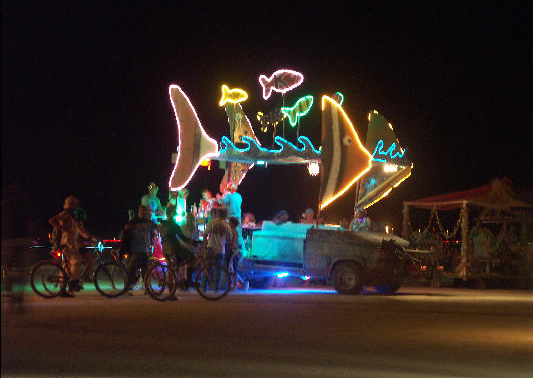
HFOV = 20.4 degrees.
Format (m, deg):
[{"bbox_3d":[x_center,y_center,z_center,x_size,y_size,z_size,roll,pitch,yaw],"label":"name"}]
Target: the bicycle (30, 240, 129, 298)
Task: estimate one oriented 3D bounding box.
[{"bbox_3d":[-3.348,1.430,26.500,1.760,1.040,0.600,0,-2,-9],"label":"bicycle"}]

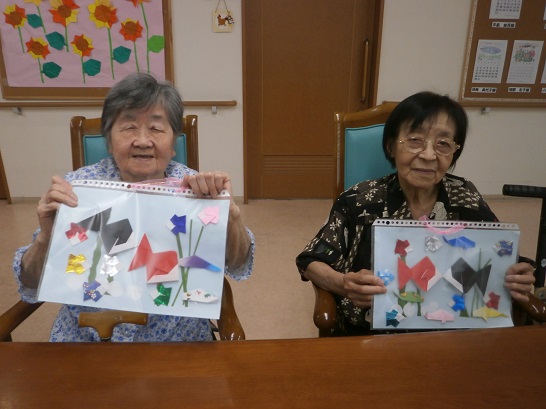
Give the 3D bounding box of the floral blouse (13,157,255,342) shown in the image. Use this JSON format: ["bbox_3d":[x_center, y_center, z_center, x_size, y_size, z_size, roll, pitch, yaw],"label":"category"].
[{"bbox_3d":[-0.285,0.133,1.003,0.480,0.520,0.380,-2,17,-8],"label":"floral blouse"}]

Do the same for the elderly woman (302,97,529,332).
[{"bbox_3d":[0.315,0.238,1.035,0.500,1.040,0.580,3,17,8],"label":"elderly woman"}]

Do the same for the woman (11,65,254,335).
[{"bbox_3d":[-0.280,0.246,0.975,0.480,1.050,0.570,-2,17,-8],"label":"woman"}]

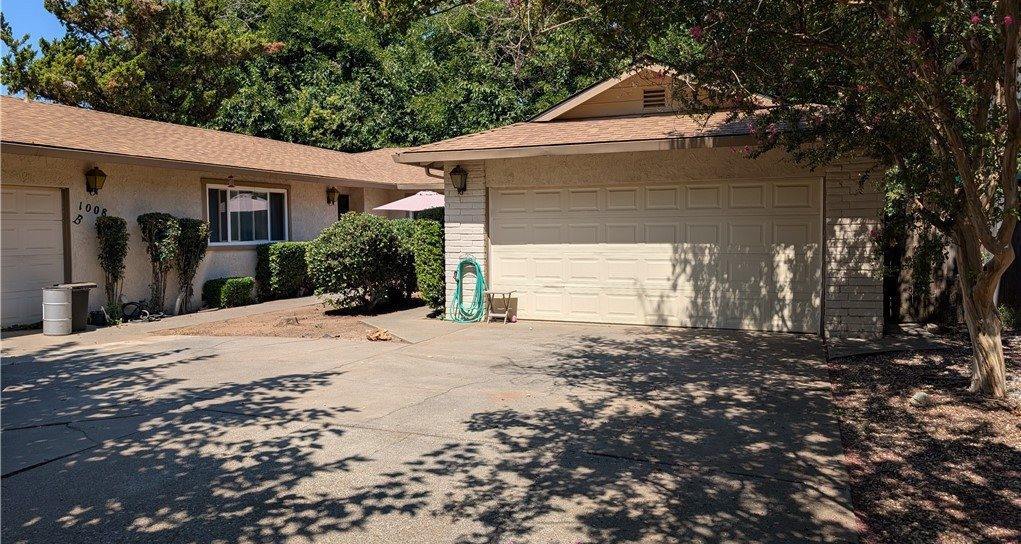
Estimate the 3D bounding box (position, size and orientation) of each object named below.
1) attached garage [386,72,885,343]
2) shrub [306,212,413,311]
[{"bbox_3d":[2.945,-1.379,12.969,7.300,4.100,6.800,1,4,22],"label":"attached garage"},{"bbox_3d":[-2.836,-0.195,13.050,1.850,1.800,1.800,0,3,0],"label":"shrub"}]

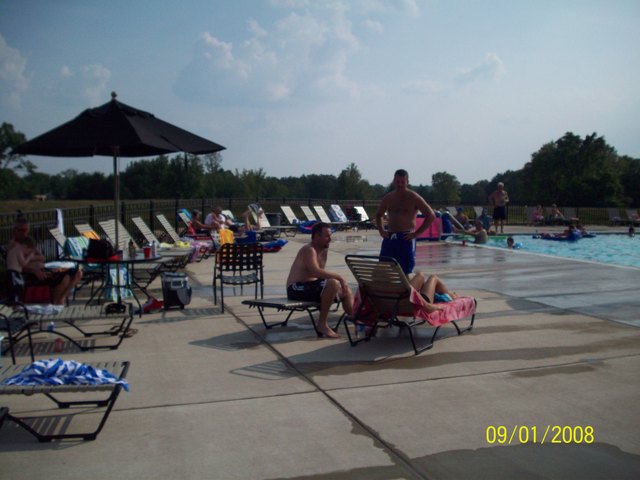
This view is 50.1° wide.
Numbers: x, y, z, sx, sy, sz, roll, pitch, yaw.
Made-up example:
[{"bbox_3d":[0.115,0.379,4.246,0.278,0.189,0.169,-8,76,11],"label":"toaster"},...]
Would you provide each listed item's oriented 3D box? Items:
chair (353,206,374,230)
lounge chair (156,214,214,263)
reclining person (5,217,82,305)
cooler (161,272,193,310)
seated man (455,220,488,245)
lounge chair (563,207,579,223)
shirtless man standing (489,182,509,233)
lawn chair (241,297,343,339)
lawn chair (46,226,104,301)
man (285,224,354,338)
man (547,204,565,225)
[{"bbox_3d":[1.972,-0.813,26.709,1.650,0.920,0.660,3,5,35],"label":"chair"},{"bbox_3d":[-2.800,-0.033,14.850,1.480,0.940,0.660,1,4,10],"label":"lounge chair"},{"bbox_3d":[-3.520,0.302,8.750,0.860,1.170,0.580,0,4,-1],"label":"reclining person"},{"bbox_3d":[-1.913,0.664,9.089,0.380,0.470,0.320,-1,4,-12],"label":"cooler"},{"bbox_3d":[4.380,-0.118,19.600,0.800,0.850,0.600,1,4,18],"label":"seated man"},{"bbox_3d":[10.950,-1.121,30.000,0.660,0.880,1.350,0,4,6],"label":"lounge chair"},{"bbox_3d":[6.466,-1.157,24.781,0.620,1.790,0.380,-1,4,-12],"label":"shirtless man standing"},{"bbox_3d":[-0.008,0.792,7.908,0.690,0.370,1.930,3,5,34],"label":"lawn chair"},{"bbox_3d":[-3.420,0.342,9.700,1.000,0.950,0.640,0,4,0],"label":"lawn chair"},{"bbox_3d":[-0.005,0.408,7.447,0.680,1.200,0.500,1,4,22],"label":"man"},{"bbox_3d":[10.844,-1.127,31.501,0.550,0.980,0.800,-2,4,-20],"label":"man"}]

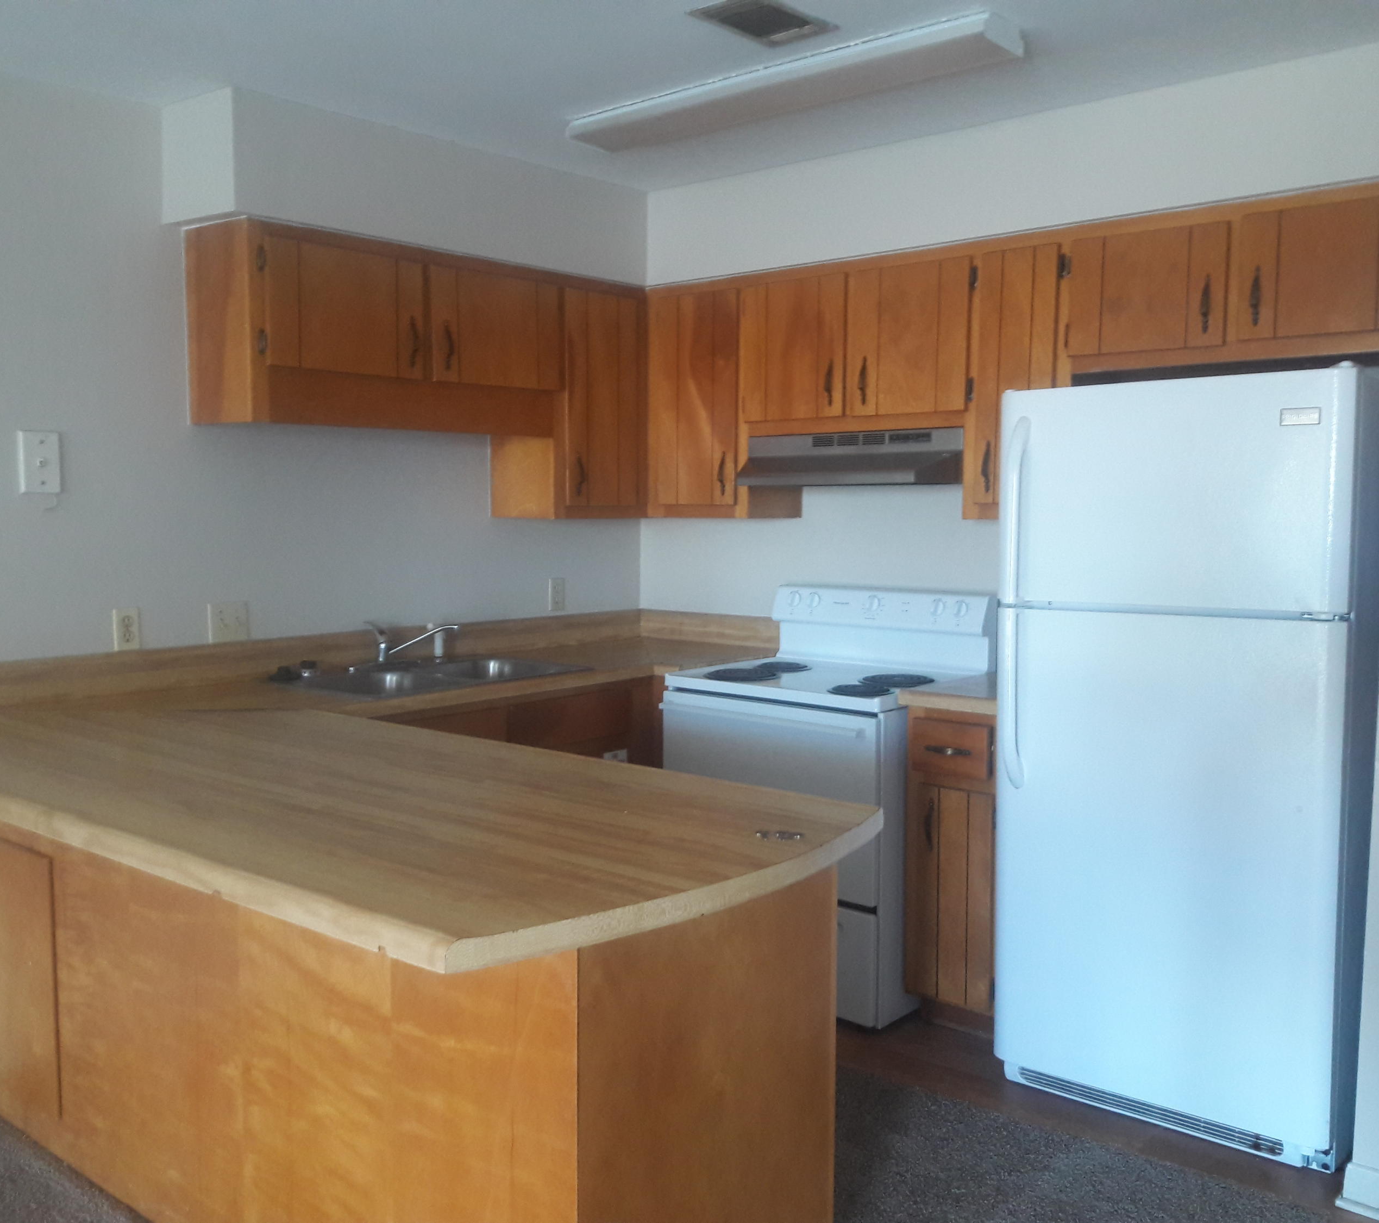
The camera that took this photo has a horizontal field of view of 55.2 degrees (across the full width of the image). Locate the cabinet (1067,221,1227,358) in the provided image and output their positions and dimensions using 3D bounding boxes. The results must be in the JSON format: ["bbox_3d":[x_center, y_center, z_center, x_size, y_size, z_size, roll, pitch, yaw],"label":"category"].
[{"bbox_3d":[1.245,-0.816,3.454,0.418,0.305,0.315,4,6,40],"label":"cabinet"}]

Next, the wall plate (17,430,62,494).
[{"bbox_3d":[-1.603,-0.368,3.260,0.012,0.151,0.098,4,6,41],"label":"wall plate"}]

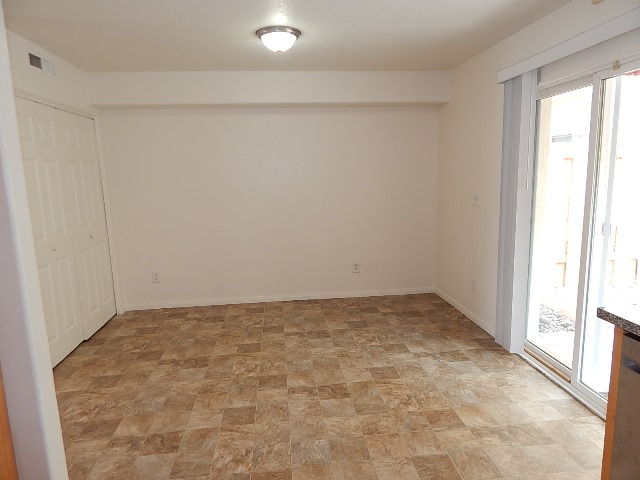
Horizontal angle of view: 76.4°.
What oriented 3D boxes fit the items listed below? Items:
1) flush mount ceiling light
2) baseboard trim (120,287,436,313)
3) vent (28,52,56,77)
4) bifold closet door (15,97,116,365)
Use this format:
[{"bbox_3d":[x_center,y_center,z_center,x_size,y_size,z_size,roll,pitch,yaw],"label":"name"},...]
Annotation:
[{"bbox_3d":[-0.293,-1.431,2.946,0.325,0.132,0.325,-2,9,-5],"label":"flush mount ceiling light"},{"bbox_3d":[-0.389,0.666,4.620,3.500,0.080,0.020,-2,9,-5],"label":"baseboard trim"},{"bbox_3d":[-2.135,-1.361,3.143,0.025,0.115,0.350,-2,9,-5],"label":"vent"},{"bbox_3d":[-2.158,-0.082,3.495,0.040,2.010,1.460,-2,9,-5],"label":"bifold closet door"}]

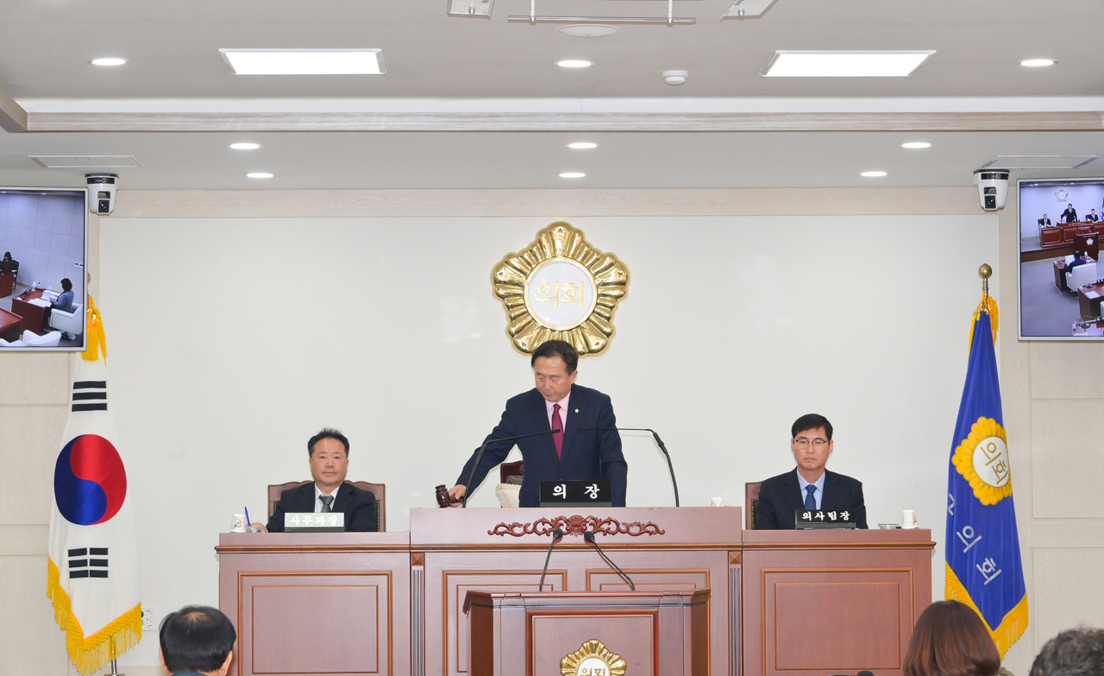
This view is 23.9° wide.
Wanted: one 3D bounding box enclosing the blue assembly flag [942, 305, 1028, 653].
[{"bbox_3d":[2.089,0.670,12.560,0.390,1.727,0.250,0,-3,-2],"label":"blue assembly flag"}]

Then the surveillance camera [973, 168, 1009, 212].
[{"bbox_3d":[2.069,-0.694,12.246,0.165,0.193,0.170,-1,-3,8],"label":"surveillance camera"}]

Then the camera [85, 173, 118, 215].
[{"bbox_3d":[-2.108,-0.673,12.203,0.165,0.193,0.170,0,-3,-10],"label":"camera"}]

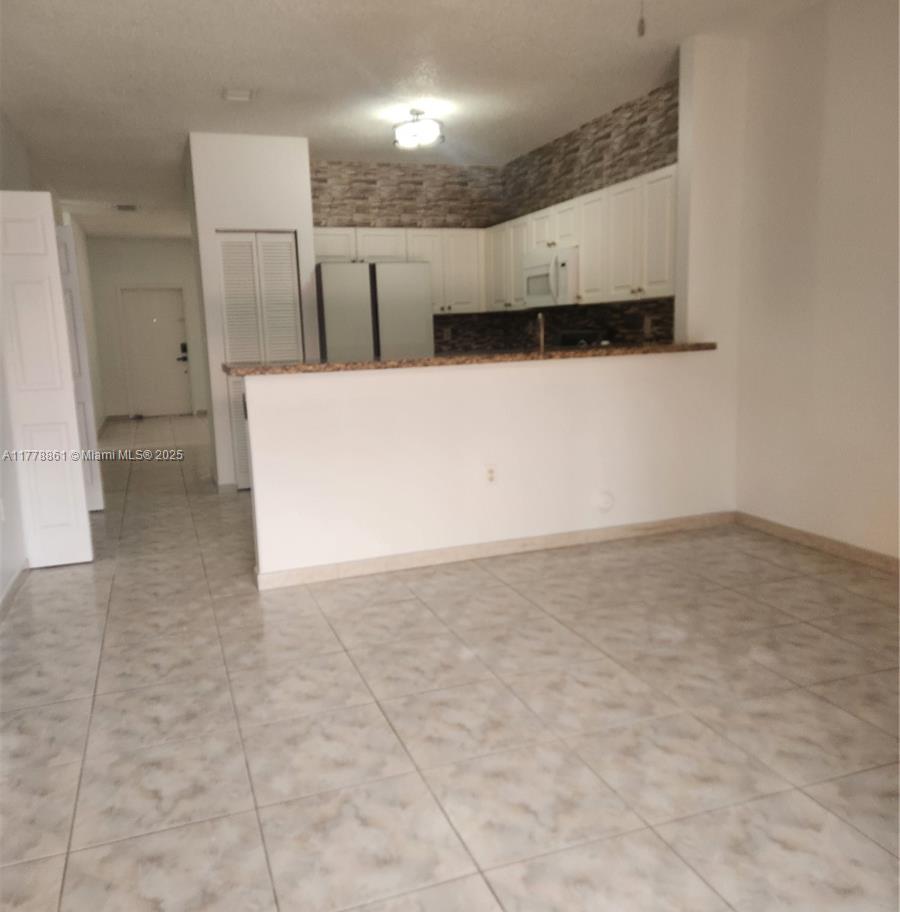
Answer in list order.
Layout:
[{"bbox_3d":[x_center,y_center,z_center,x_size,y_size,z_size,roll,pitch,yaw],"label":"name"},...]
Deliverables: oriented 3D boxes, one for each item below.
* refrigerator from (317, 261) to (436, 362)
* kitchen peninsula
[{"bbox_3d":[-0.698,-0.702,6.903,0.910,1.780,0.830,-5,10,-20],"label":"refrigerator"},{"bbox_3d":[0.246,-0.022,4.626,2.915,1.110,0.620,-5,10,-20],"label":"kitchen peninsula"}]

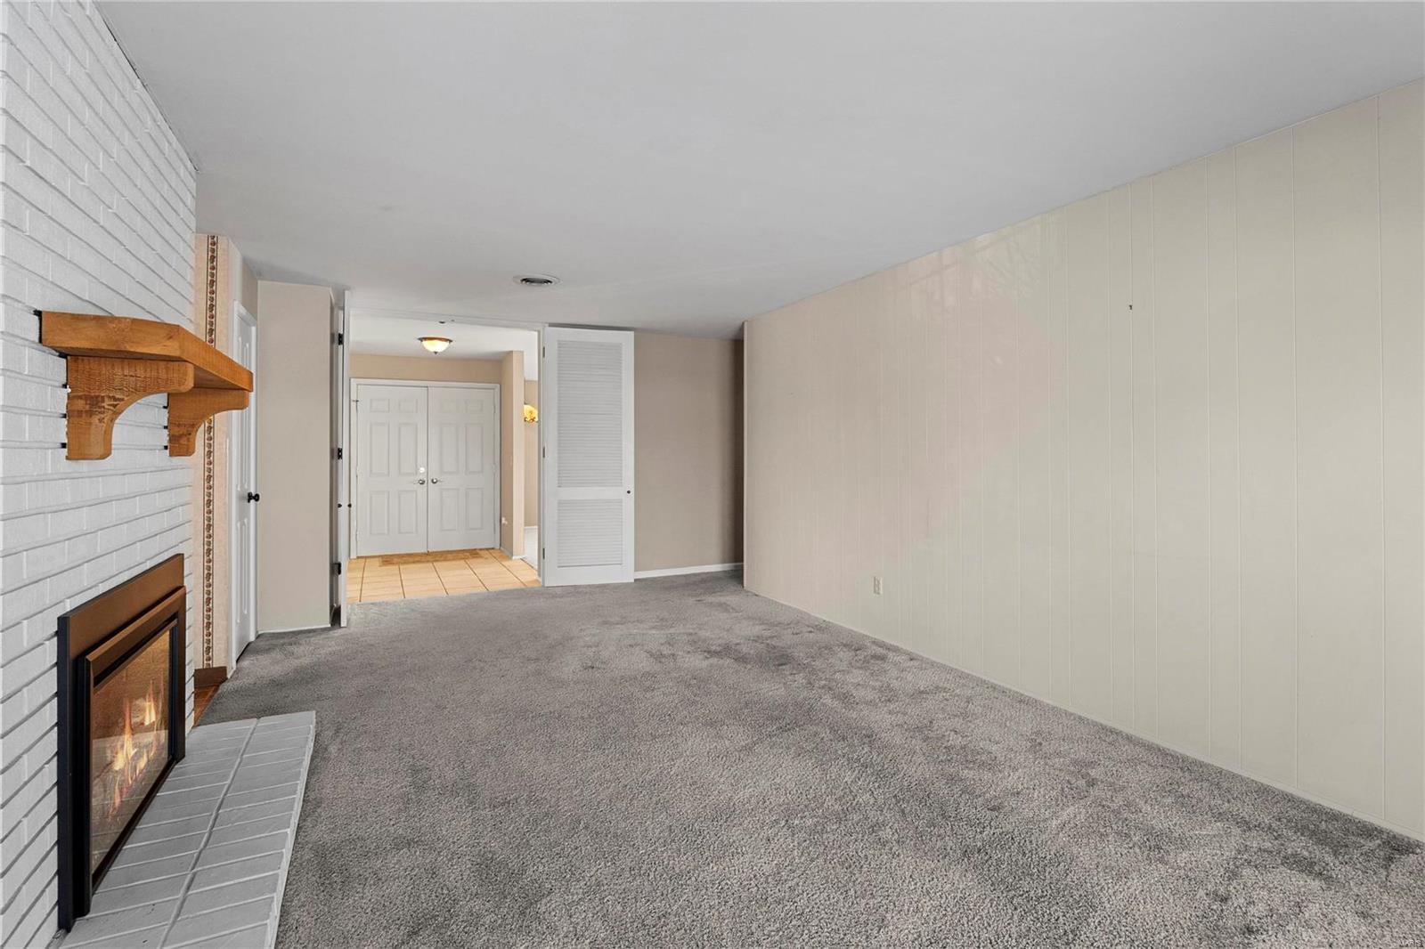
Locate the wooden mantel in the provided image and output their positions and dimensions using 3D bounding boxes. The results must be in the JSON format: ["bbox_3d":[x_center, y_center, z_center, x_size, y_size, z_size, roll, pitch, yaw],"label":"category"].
[{"bbox_3d":[-1.690,-0.220,1.990,0.260,0.335,1.090,0,2,-28],"label":"wooden mantel"}]

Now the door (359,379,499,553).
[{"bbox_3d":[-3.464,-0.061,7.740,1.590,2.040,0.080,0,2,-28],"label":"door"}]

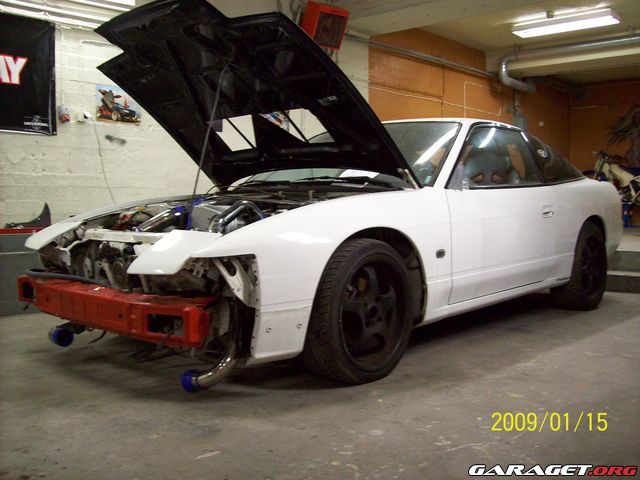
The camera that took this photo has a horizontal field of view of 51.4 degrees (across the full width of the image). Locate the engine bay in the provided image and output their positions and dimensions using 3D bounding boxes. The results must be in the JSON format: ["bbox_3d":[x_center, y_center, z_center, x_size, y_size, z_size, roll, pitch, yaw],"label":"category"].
[{"bbox_3d":[-0.500,-0.036,3.148,1.360,0.430,1.130,4,5,42],"label":"engine bay"}]

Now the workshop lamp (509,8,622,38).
[{"bbox_3d":[3.018,-2.664,8.210,1.220,0.090,0.320,4,5,42],"label":"workshop lamp"}]

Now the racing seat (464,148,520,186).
[{"bbox_3d":[0.907,-0.148,4.136,0.530,0.870,0.660,4,5,42],"label":"racing seat"}]

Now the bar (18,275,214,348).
[{"bbox_3d":[-0.898,0.276,2.791,1.370,0.140,0.140,4,5,42],"label":"bar"}]

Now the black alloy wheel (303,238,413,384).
[{"bbox_3d":[0.149,0.288,2.788,0.215,0.605,0.605,4,5,38],"label":"black alloy wheel"}]

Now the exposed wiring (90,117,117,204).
[{"bbox_3d":[-1.792,-0.667,5.574,0.050,0.750,0.240,4,5,42],"label":"exposed wiring"}]

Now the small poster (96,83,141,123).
[{"bbox_3d":[-1.718,-1.159,5.675,0.010,0.302,0.425,4,5,42],"label":"small poster"}]

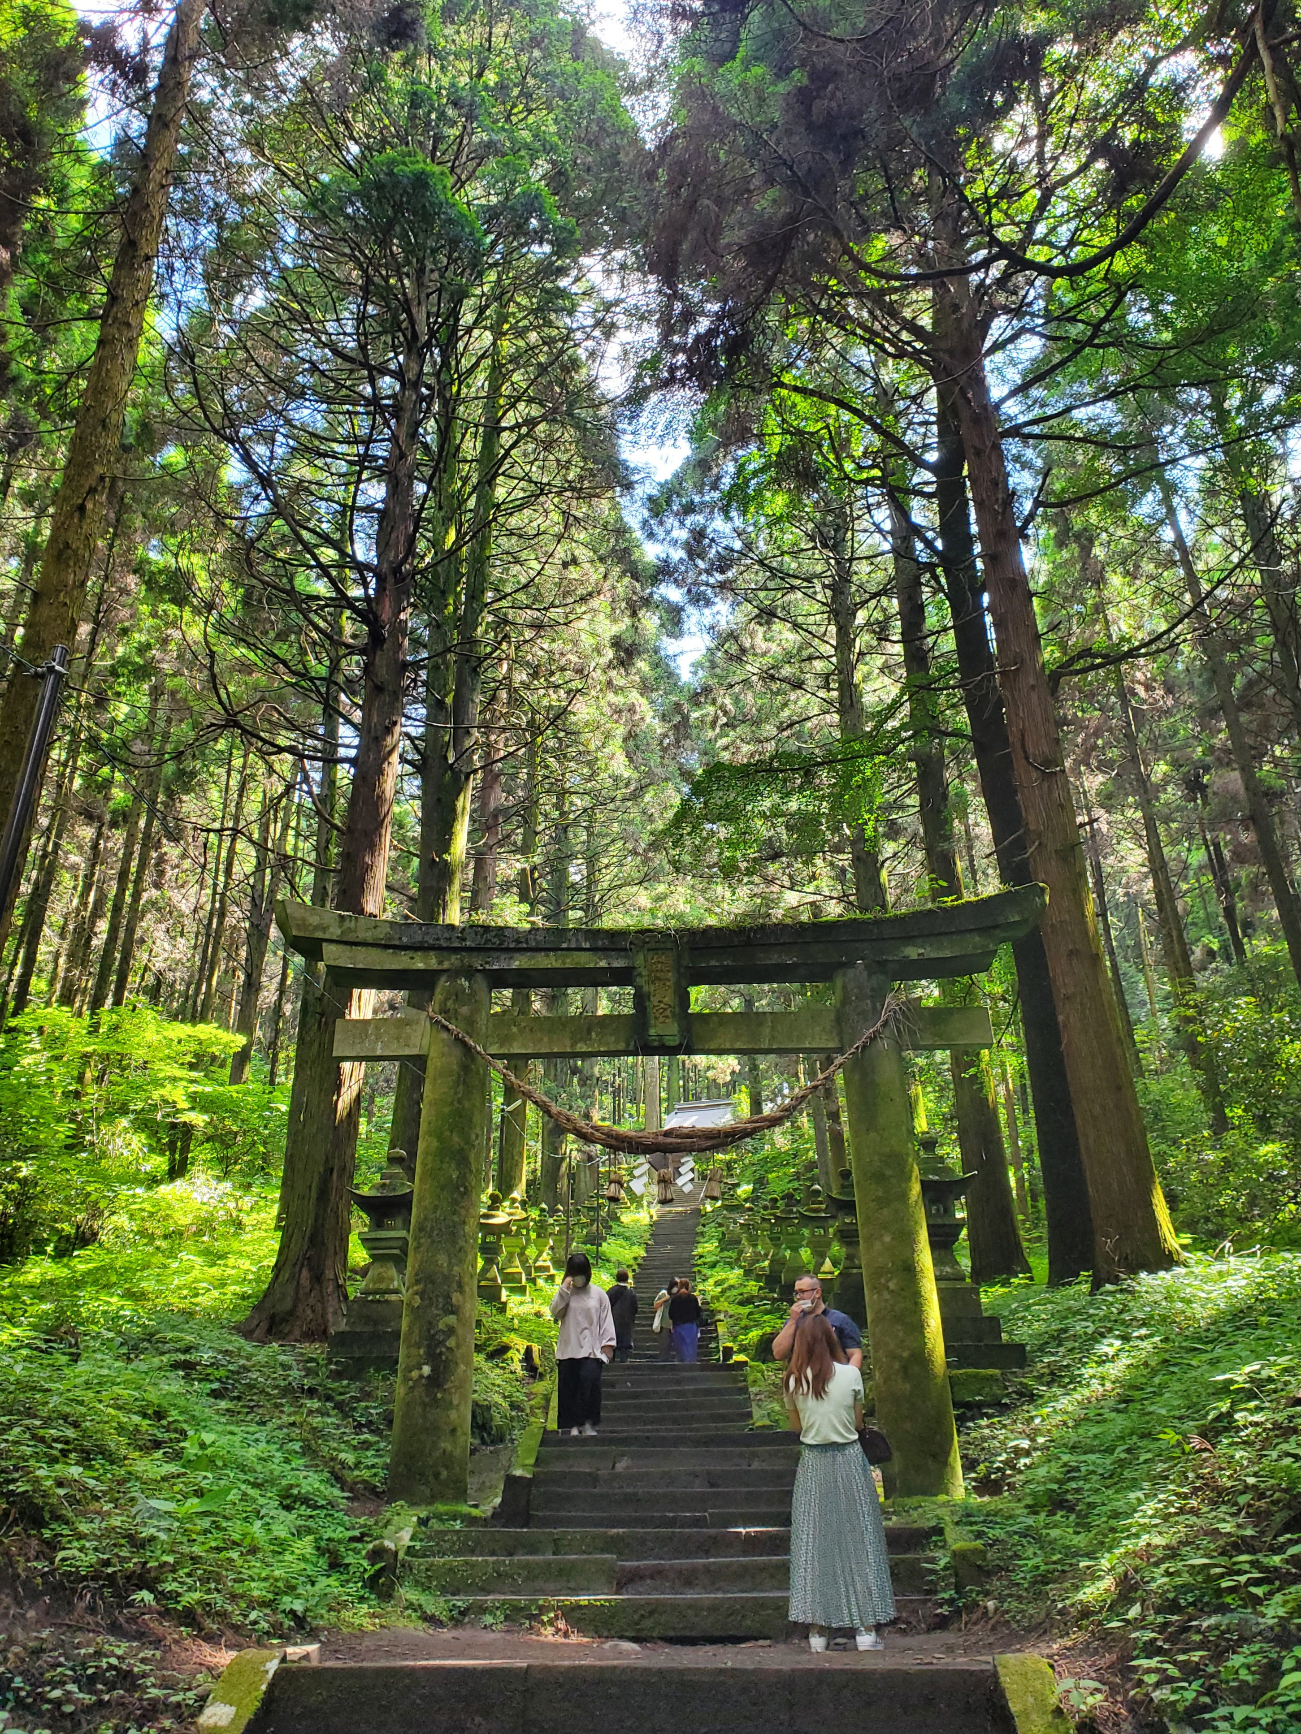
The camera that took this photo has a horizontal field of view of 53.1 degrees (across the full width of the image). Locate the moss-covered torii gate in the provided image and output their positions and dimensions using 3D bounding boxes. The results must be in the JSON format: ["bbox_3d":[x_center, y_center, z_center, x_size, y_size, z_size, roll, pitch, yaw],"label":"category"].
[{"bbox_3d":[0.144,2.315,9.885,6.280,4.491,0.600,-1,-26,1],"label":"moss-covered torii gate"}]

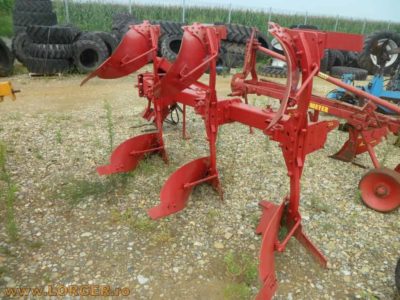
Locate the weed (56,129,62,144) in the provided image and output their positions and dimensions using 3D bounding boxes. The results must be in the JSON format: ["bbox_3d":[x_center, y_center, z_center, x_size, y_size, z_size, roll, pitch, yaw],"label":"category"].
[{"bbox_3d":[-1.989,-0.190,4.421,0.072,0.223,0.068,1,20,0],"label":"weed"}]

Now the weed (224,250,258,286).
[{"bbox_3d":[0.269,0.772,2.028,0.219,0.167,0.208,1,20,0],"label":"weed"}]

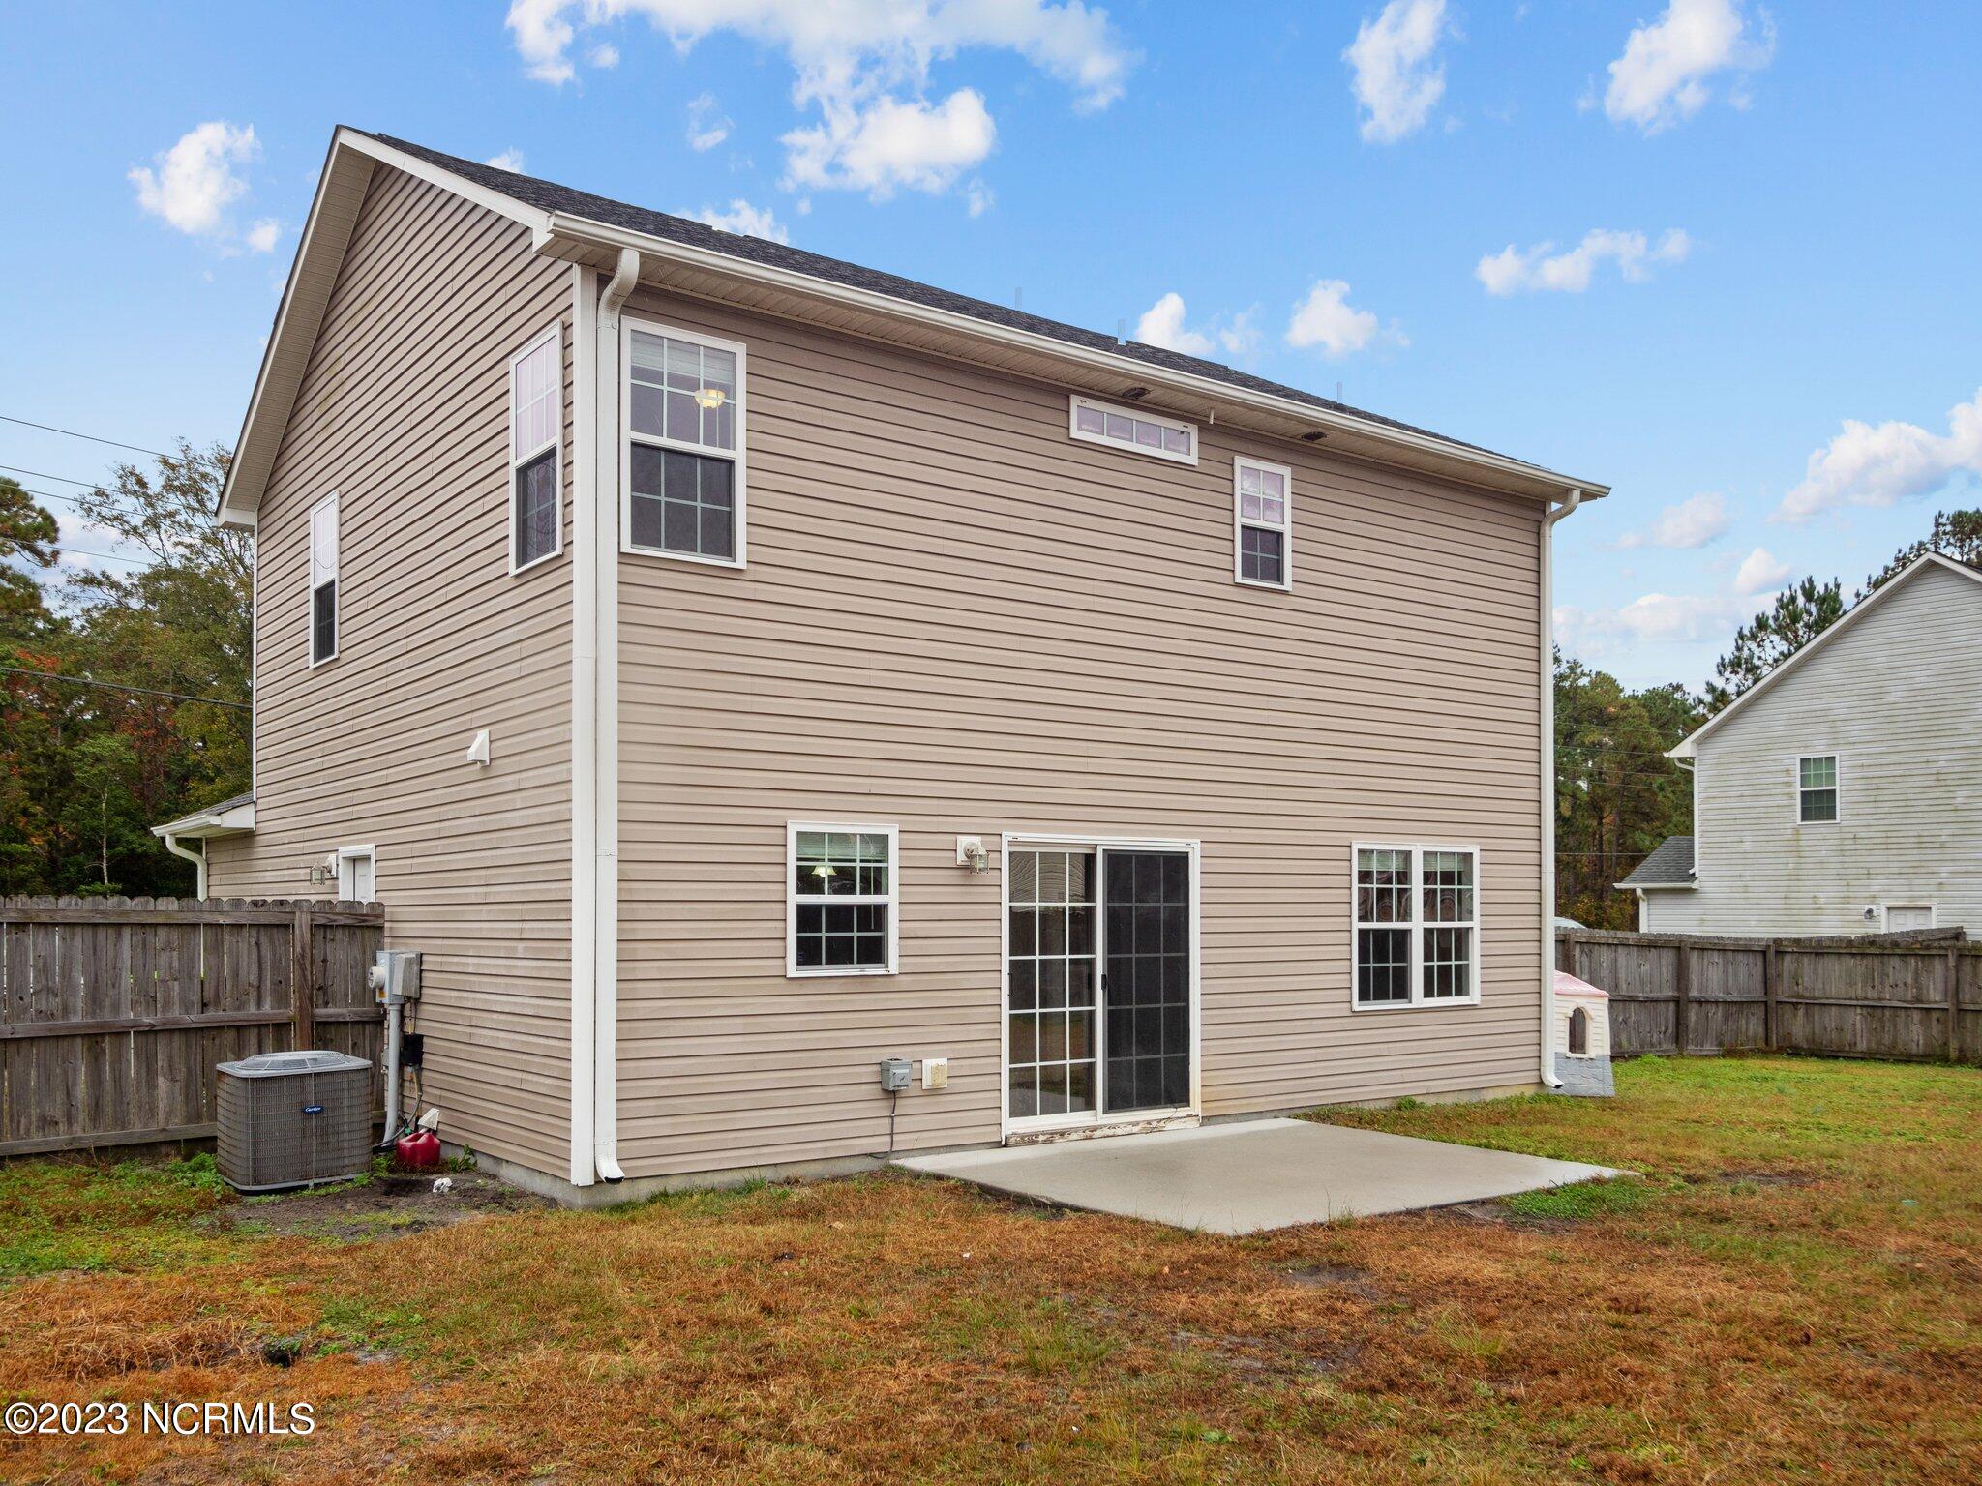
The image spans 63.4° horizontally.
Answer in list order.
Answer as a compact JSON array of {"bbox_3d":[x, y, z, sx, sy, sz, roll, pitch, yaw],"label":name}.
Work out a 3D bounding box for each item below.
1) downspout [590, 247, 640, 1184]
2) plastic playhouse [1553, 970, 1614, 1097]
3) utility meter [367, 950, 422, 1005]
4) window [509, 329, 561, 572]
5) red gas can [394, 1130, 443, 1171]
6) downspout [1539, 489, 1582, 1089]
[{"bbox_3d":[-2.115,-0.133,9.076,0.110,5.300,0.400,3,-5,-36],"label":"downspout"},{"bbox_3d":[5.412,2.749,15.518,1.000,1.212,1.050,-1,-4,12],"label":"plastic playhouse"},{"bbox_3d":[-4.281,1.696,11.480,0.300,0.410,0.360,3,-5,-37],"label":"utility meter"},{"bbox_3d":[-2.759,-1.754,9.709,0.100,1.360,0.860,3,-5,-37],"label":"window"},{"bbox_3d":[-3.847,2.736,10.750,0.290,0.280,0.230,-3,-5,37],"label":"red gas can"},{"bbox_3d":[5.069,0.404,14.245,0.110,5.350,0.380,3,-5,-36],"label":"downspout"}]

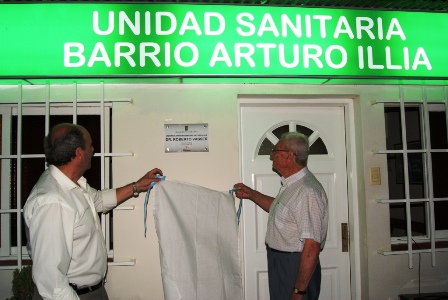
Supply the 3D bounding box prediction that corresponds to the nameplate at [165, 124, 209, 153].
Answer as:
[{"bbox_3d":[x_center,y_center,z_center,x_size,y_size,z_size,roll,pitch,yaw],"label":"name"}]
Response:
[{"bbox_3d":[-0.260,-0.086,2.870,0.307,0.200,0.018,-1,-4,-6],"label":"nameplate"}]

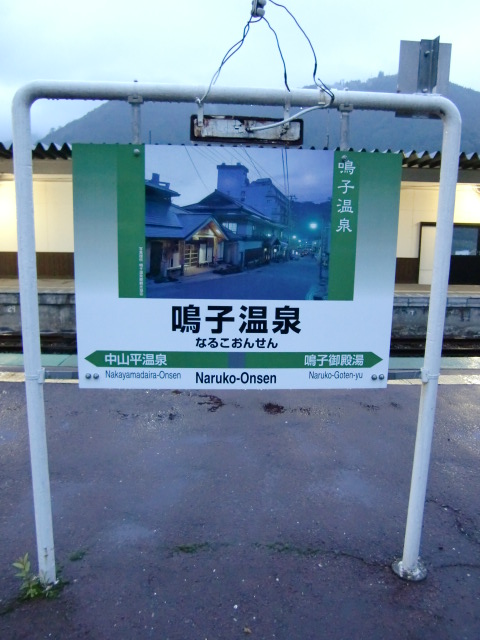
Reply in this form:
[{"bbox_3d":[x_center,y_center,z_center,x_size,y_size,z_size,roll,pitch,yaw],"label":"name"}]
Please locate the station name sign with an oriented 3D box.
[{"bbox_3d":[-0.003,-0.171,1.930,1.190,0.895,0.040,0,11,-4],"label":"station name sign"}]

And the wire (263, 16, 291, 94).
[{"bbox_3d":[0.127,-0.921,1.798,0.100,0.245,0.030,0,11,-4],"label":"wire"}]

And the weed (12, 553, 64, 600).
[{"bbox_3d":[-0.819,1.019,2.115,0.205,0.165,0.160,0,11,-4],"label":"weed"}]

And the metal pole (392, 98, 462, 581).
[{"bbox_3d":[0.759,0.159,2.071,0.066,1.940,0.066,0,11,-4],"label":"metal pole"}]

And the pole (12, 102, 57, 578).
[{"bbox_3d":[-0.780,0.149,1.962,0.064,1.930,0.064,0,11,-4],"label":"pole"}]

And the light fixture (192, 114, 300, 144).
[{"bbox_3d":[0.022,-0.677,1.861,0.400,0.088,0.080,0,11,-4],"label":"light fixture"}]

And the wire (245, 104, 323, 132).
[{"bbox_3d":[0.163,-0.712,1.817,0.270,0.100,0.040,0,11,-4],"label":"wire"}]

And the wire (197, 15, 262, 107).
[{"bbox_3d":[-0.037,-0.900,1.791,0.210,0.305,0.035,0,11,-4],"label":"wire"}]

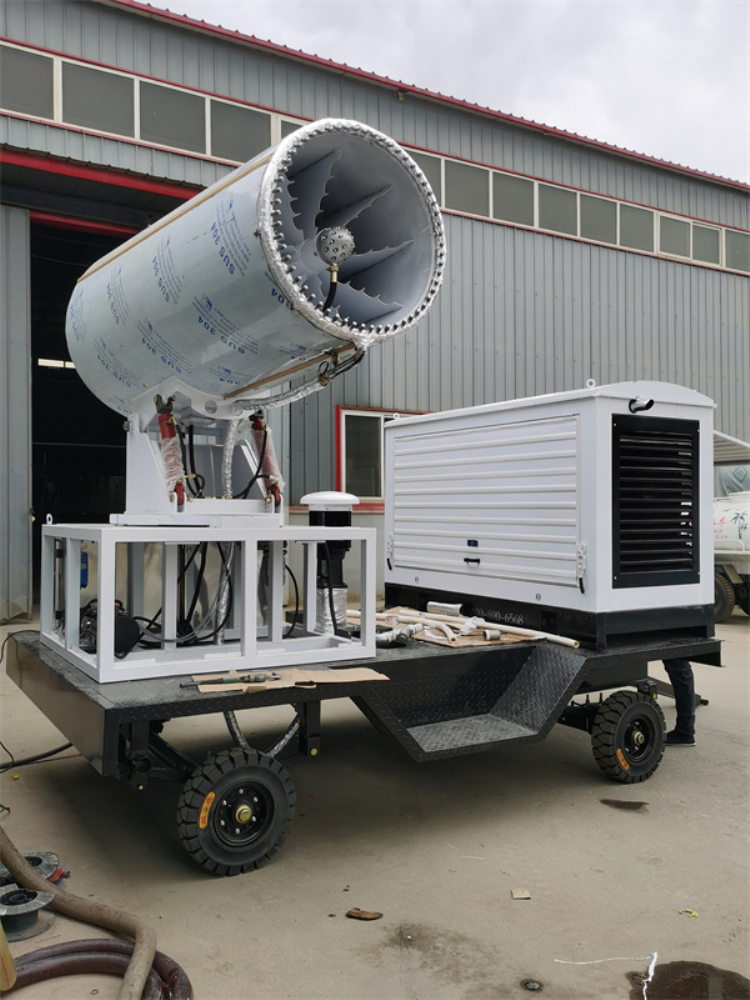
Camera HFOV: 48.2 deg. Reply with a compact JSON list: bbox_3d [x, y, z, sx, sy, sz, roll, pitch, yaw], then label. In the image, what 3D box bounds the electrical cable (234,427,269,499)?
[{"bbox_3d":[-0.642,-0.195,4.356,0.180,0.375,0.100,1,-1,-28],"label":"electrical cable"}]

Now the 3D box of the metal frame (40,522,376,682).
[{"bbox_3d":[-0.939,0.479,4.543,1.399,0.665,1.336,1,-1,-32],"label":"metal frame"}]

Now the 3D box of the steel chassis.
[{"bbox_3d":[-0.078,1.227,5.044,3.621,0.799,2.311,1,-1,-32],"label":"steel chassis"}]

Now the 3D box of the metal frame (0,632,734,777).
[{"bbox_3d":[-0.076,1.035,5.048,3.621,0.414,2.311,1,-1,-32],"label":"metal frame"}]

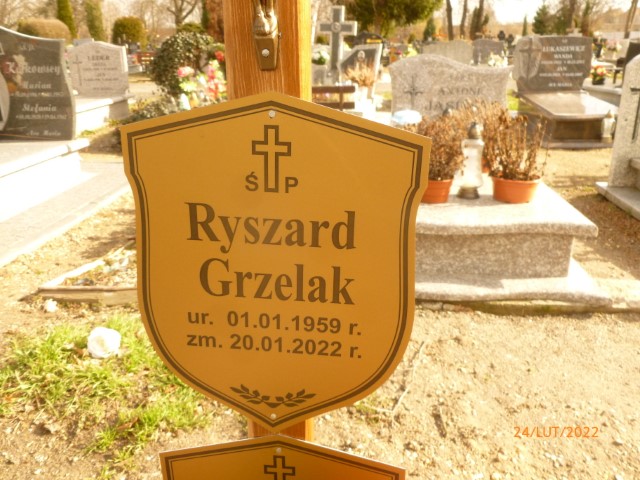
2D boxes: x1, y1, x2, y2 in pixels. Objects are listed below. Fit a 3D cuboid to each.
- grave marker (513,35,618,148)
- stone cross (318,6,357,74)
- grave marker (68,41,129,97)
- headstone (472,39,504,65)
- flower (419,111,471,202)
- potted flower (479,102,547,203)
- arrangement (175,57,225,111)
[{"bbox_3d":[3.034,-1.891,6.330,0.998,1.165,1.935,2,21,6],"label":"grave marker"},{"bbox_3d":[0.251,-2.754,7.232,0.550,0.926,0.142,3,22,9],"label":"stone cross"},{"bbox_3d":[-3.067,-2.354,7.169,0.784,0.738,0.142,2,21,5],"label":"grave marker"},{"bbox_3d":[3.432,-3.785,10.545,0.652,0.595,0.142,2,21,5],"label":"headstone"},{"bbox_3d":[0.623,-0.452,2.745,0.326,0.460,0.326,2,21,5],"label":"flower"},{"bbox_3d":[1.014,-0.466,2.740,0.346,0.490,0.346,2,21,5],"label":"potted flower"},{"bbox_3d":[-1.398,-1.857,6.161,0.540,0.617,0.428,2,21,5],"label":"arrangement"}]

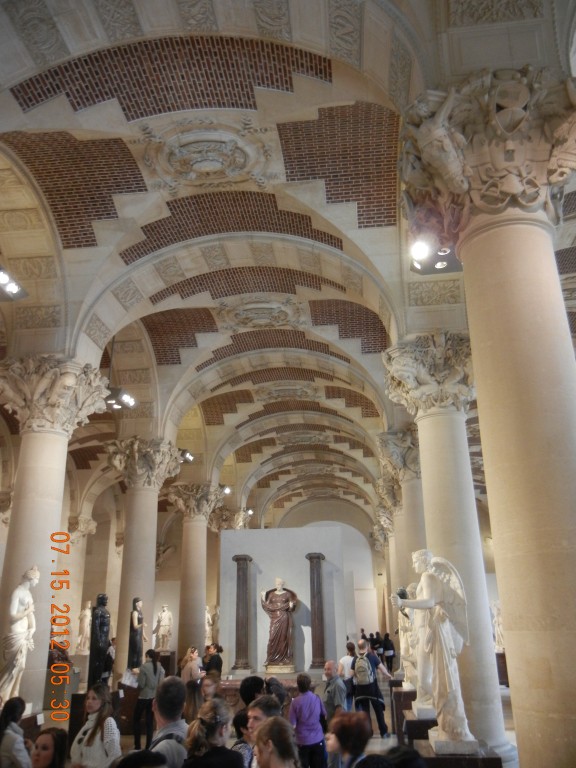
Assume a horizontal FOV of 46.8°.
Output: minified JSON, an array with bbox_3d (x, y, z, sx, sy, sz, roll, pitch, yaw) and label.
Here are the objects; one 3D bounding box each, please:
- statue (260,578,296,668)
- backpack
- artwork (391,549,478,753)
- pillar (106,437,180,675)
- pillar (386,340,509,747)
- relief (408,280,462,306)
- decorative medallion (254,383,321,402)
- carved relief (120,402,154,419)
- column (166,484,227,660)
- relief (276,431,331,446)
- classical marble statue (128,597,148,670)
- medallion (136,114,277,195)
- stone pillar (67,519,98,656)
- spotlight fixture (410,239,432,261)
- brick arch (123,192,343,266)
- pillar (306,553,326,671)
[{"bbox_3d":[-0.209,5.630,15.811,0.870,2.036,0.564,-3,-20,6],"label":"statue"},{"bbox_3d":[1.525,5.681,13.262,0.360,0.550,0.270,-3,-20,6],"label":"backpack"},{"bbox_3d":[1.477,2.726,6.990,0.760,1.860,0.650,-3,-20,6],"label":"artwork"},{"bbox_3d":[-3.711,4.623,16.593,1.600,6.750,1.600,-3,-20,6],"label":"pillar"},{"bbox_3d":[2.643,2.479,10.561,1.682,6.575,1.682,-3,-20,6],"label":"pillar"},{"bbox_3d":[2.484,-1.531,11.253,0.857,0.401,0.087,-3,0,6],"label":"relief"},{"bbox_3d":[-0.002,0.299,20.659,1.900,0.320,1.650,-3,-20,6],"label":"decorative medallion"},{"bbox_3d":[-3.866,0.682,17.146,0.846,0.412,0.087,-3,0,6],"label":"carved relief"},{"bbox_3d":[-3.072,6.520,21.637,1.628,6.575,1.628,-3,-20,6],"label":"column"},{"bbox_3d":[0.622,2.030,25.741,2.007,0.260,1.736,-3,-20,6],"label":"relief"},{"bbox_3d":[-3.332,5.523,14.702,0.420,1.540,0.400,-3,-20,6],"label":"classical marble statue"},{"bbox_3d":[-1.251,-3.393,10.159,1.900,0.320,1.650,-3,-20,6],"label":"medallion"},{"bbox_3d":[-8.772,8.735,27.600,1.000,6.500,1.000,-3,-20,6],"label":"stone pillar"},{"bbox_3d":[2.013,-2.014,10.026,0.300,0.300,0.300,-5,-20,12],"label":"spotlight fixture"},{"bbox_3d":[-1.054,-2.739,11.575,3.993,0.716,1.194,-3,-20,6],"label":"brick arch"},{"bbox_3d":[0.696,5.369,15.853,0.467,2.616,0.467,-3,-20,6],"label":"pillar"}]

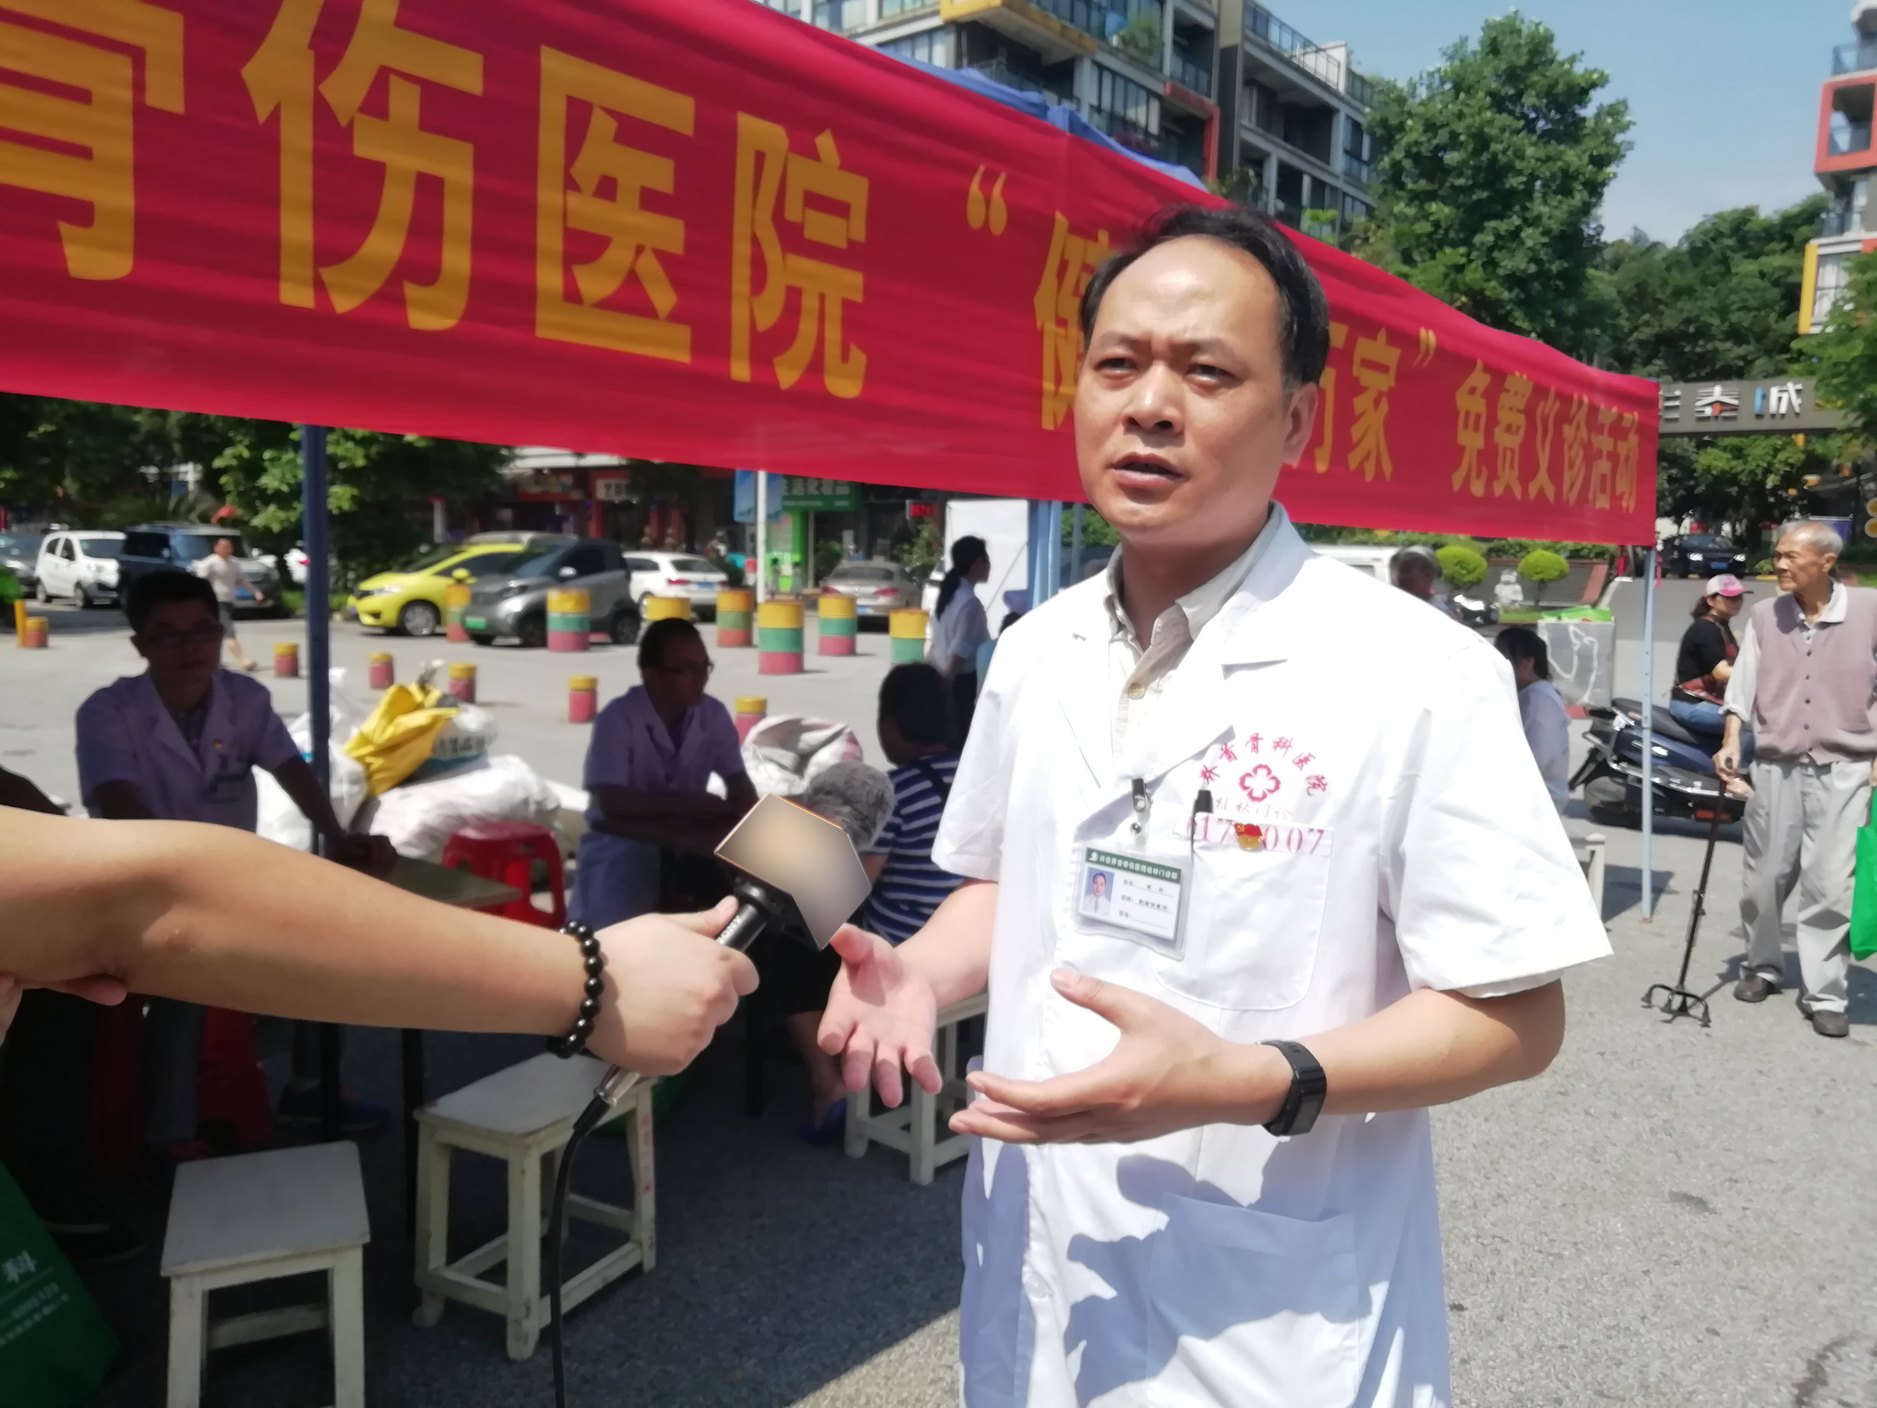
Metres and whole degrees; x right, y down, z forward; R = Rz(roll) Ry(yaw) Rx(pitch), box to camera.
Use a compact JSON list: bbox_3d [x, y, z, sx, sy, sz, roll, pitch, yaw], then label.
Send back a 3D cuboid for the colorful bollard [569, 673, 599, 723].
[{"bbox_3d":[-2.999,-0.036,11.900,0.245,0.375,0.245,2,6,0],"label":"colorful bollard"}]

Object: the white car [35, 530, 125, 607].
[{"bbox_3d":[-17.667,-2.849,29.720,3.550,1.520,1.610,7,8,41],"label":"white car"}]

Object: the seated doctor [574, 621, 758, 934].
[{"bbox_3d":[-0.749,0.381,3.907,0.570,1.270,0.700,-5,8,-45],"label":"seated doctor"}]

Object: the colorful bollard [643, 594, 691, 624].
[{"bbox_3d":[-3.484,-0.920,18.256,0.580,0.880,0.580,0,6,-11],"label":"colorful bollard"}]

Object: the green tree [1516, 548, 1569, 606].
[{"bbox_3d":[16.944,-3.527,39.418,1.430,1.650,1.430,4,6,23],"label":"green tree"}]

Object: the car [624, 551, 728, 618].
[{"bbox_3d":[-6.518,-2.576,30.365,4.450,1.490,1.800,6,7,37],"label":"car"}]

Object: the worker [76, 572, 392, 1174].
[{"bbox_3d":[-1.650,0.391,3.233,0.620,1.350,0.680,-3,7,-38],"label":"worker"}]

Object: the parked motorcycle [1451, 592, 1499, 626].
[{"bbox_3d":[13.283,-2.397,35.251,1.700,1.000,0.680,-1,6,-17],"label":"parked motorcycle"}]

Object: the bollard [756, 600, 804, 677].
[{"bbox_3d":[-1.985,-0.859,17.800,0.590,0.880,0.590,2,6,0],"label":"bollard"}]

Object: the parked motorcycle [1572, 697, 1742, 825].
[{"bbox_3d":[4.479,0.221,7.813,1.820,1.130,0.680,7,8,40],"label":"parked motorcycle"}]

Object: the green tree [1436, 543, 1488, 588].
[{"bbox_3d":[12.997,-3.204,35.000,1.270,1.485,1.270,2,6,0],"label":"green tree"}]

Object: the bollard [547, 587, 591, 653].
[{"bbox_3d":[-5.306,-1.157,20.256,0.580,0.880,0.580,0,6,-15],"label":"bollard"}]

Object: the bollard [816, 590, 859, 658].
[{"bbox_3d":[-1.513,-1.182,21.256,0.580,0.880,0.580,1,6,-4],"label":"bollard"}]

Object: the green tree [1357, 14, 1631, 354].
[{"bbox_3d":[15.650,-11.378,40.343,7.900,16.379,7.900,2,6,0],"label":"green tree"}]

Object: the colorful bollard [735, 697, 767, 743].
[{"bbox_3d":[-1.426,0.126,10.750,0.245,0.375,0.245,2,6,0],"label":"colorful bollard"}]

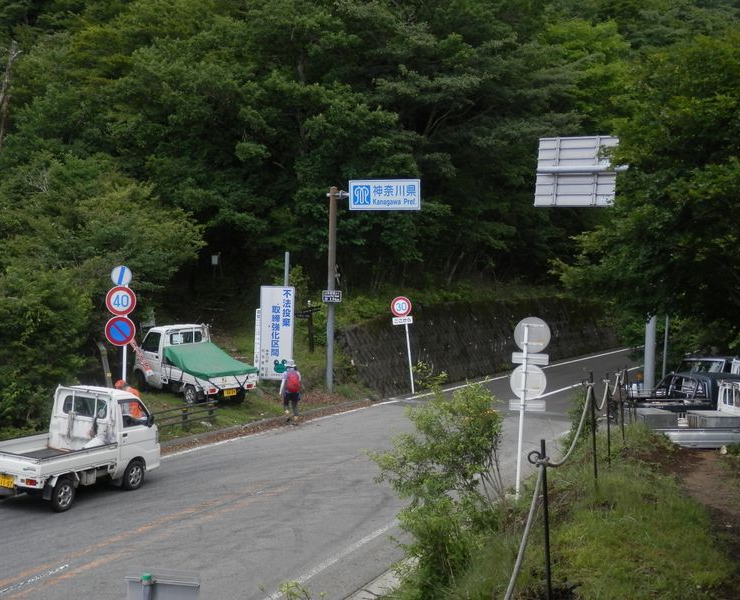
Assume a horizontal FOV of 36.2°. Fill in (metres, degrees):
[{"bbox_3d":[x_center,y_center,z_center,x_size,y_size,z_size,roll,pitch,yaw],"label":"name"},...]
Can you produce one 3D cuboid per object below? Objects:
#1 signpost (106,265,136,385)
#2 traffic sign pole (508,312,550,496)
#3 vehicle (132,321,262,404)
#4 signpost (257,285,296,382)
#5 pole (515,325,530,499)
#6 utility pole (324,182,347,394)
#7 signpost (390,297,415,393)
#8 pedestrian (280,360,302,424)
[{"bbox_3d":[-4.896,1.137,22.400,0.630,3.600,0.100,2,2,-3],"label":"signpost"},{"bbox_3d":[2.565,1.768,18.620,0.630,3.000,0.100,3,2,7],"label":"traffic sign pole"},{"bbox_3d":[-4.380,1.553,28.334,1.480,1.800,3.390,-2,8,-40],"label":"vehicle"},{"bbox_3d":[-2.469,0.885,29.900,0.930,2.600,0.120,1,2,2],"label":"signpost"},{"bbox_3d":[2.508,1.836,18.650,0.080,2.870,0.080,3,2,7],"label":"pole"},{"bbox_3d":[-1.027,-0.274,31.000,0.240,5.650,0.240,2,2,0],"label":"utility pole"},{"bbox_3d":[1.061,1.330,33.100,0.630,2.870,0.100,-6,2,3],"label":"signpost"},{"bbox_3d":[-1.962,2.299,28.300,0.550,1.560,0.450,2,2,7],"label":"pedestrian"}]

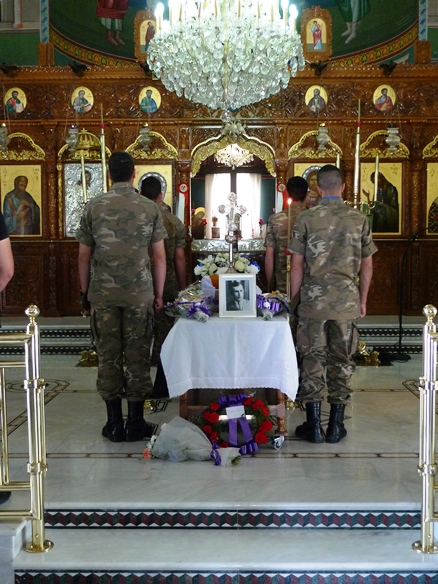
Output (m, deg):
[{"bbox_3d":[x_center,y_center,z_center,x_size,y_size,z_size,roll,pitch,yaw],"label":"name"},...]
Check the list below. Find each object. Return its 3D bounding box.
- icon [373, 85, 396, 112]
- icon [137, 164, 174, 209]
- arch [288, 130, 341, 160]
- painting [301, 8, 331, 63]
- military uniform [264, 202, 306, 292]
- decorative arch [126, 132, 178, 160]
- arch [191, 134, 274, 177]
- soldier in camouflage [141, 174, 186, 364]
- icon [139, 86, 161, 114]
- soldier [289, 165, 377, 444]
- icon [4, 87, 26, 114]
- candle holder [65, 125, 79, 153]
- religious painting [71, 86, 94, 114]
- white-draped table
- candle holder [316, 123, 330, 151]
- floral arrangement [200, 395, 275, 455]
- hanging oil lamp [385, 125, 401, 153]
[{"bbox_3d":[2.076,-2.421,8.644,0.289,0.326,0.030,0,4,1],"label":"icon"},{"bbox_3d":[-0.860,-1.174,8.875,0.527,0.892,0.040,0,4,1],"label":"icon"},{"bbox_3d":[1.233,-1.885,8.885,0.680,0.374,0.100,0,4,1],"label":"arch"},{"bbox_3d":[1.226,-3.222,8.654,0.387,0.697,0.060,0,4,1],"label":"painting"},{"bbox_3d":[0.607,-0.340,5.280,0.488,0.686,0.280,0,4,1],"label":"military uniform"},{"bbox_3d":[-0.860,-1.879,8.915,0.678,0.363,0.100,0,4,1],"label":"decorative arch"},{"bbox_3d":[0.187,-1.755,8.909,1.107,0.541,0.130,0,4,1],"label":"arch"},{"bbox_3d":[-0.542,-0.029,5.628,0.540,1.779,0.320,0,4,1],"label":"soldier in camouflage"},{"bbox_3d":[-0.864,-2.414,8.692,0.283,0.336,0.030,0,4,1],"label":"icon"},{"bbox_3d":[0.716,0.066,4.354,0.550,1.713,0.350,0,4,1],"label":"soldier"},{"bbox_3d":[-2.613,-2.460,8.899,0.287,0.348,0.050,0,4,1],"label":"icon"},{"bbox_3d":[-1.783,-1.862,8.403,0.165,0.330,0.160,0,4,1],"label":"candle holder"},{"bbox_3d":[-1.745,-2.463,8.886,0.296,0.347,0.050,0,4,1],"label":"religious painting"},{"bbox_3d":[0.054,0.529,4.699,0.860,0.790,1.150,0,4,1],"label":"white-draped table"},{"bbox_3d":[1.266,-1.870,8.360,0.163,0.328,0.160,0,4,1],"label":"candle holder"},{"bbox_3d":[0.104,0.790,4.163,0.440,0.355,0.120,0,-10,1],"label":"floral arrangement"},{"bbox_3d":[2.068,-1.815,8.213,0.181,0.337,0.180,0,4,1],"label":"hanging oil lamp"}]

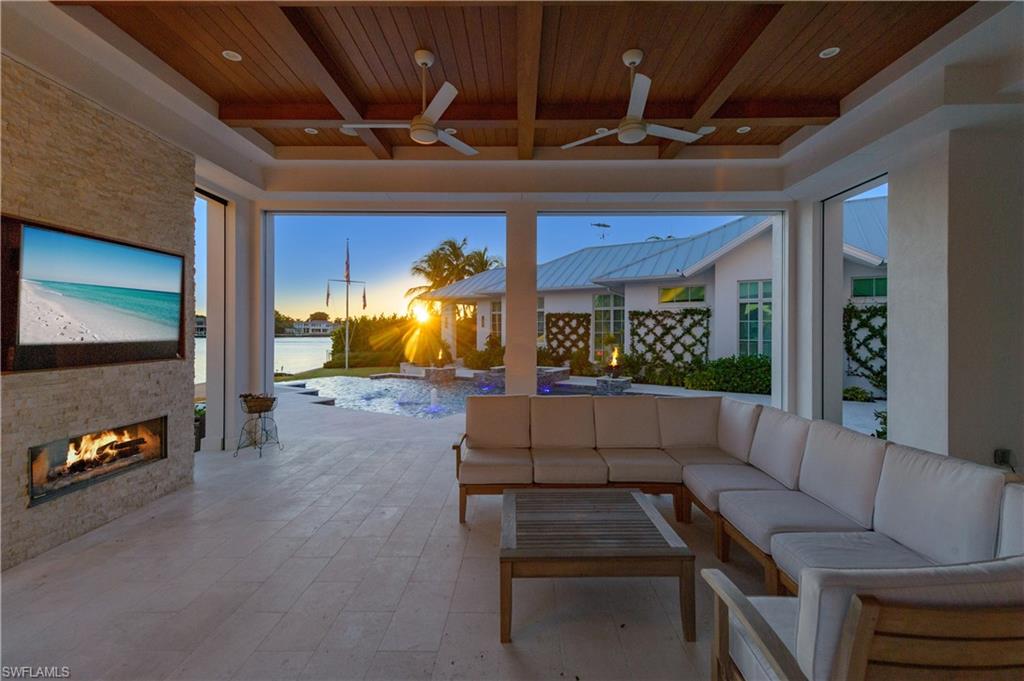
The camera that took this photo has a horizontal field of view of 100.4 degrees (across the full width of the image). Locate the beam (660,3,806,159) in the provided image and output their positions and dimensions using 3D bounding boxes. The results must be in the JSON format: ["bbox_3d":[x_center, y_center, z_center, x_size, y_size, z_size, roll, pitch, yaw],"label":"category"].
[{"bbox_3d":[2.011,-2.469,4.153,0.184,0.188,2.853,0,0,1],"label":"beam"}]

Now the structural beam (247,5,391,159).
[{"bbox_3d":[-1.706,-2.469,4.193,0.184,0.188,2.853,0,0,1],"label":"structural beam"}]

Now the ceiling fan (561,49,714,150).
[{"bbox_3d":[1.096,-2.165,3.731,1.285,0.793,1.285,0,0,1],"label":"ceiling fan"}]

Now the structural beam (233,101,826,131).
[{"bbox_3d":[0.181,-2.470,4.659,6.625,0.188,0.184,0,0,1],"label":"structural beam"}]

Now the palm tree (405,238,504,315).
[{"bbox_3d":[-3.951,-3.181,32.037,7.600,9.000,6.600,0,0,1],"label":"palm tree"}]

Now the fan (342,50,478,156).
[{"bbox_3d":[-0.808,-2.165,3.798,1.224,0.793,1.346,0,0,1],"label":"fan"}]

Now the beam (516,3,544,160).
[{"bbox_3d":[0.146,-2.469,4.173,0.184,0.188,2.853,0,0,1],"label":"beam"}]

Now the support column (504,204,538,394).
[{"bbox_3d":[0.133,-0.180,6.271,0.453,3.389,0.367,0,0,1],"label":"support column"}]

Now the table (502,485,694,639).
[{"bbox_3d":[0.437,1.307,2.642,0.994,0.433,0.972,0,0,1],"label":"table"}]

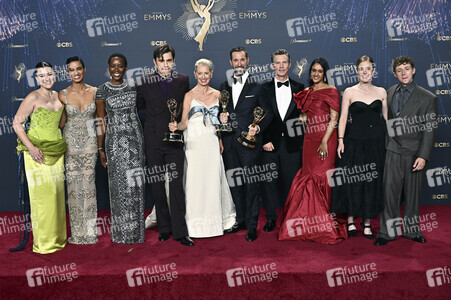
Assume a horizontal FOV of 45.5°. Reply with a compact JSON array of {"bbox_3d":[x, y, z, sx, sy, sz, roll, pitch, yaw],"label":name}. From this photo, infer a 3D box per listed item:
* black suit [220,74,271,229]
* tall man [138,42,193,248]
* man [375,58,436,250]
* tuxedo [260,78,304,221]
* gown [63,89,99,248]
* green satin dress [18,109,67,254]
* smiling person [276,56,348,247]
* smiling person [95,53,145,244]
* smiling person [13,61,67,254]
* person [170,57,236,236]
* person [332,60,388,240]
[{"bbox_3d":[0.189,0.028,5.203,0.530,1.501,0.400,1,8,16],"label":"black suit"},{"bbox_3d":[-0.574,-0.044,5.064,0.540,1.857,0.400,-2,8,-8],"label":"tall man"},{"bbox_3d":[1.655,0.013,4.921,0.580,1.701,0.400,1,8,15],"label":"man"},{"bbox_3d":[0.567,0.002,5.402,0.490,1.427,0.330,0,7,6],"label":"tuxedo"},{"bbox_3d":[-1.380,0.158,5.122,0.350,1.469,0.320,-2,8,-8],"label":"gown"},{"bbox_3d":[-1.677,0.264,4.919,0.460,1.323,0.400,-3,8,-18],"label":"green satin dress"},{"bbox_3d":[0.825,-0.011,5.107,0.580,1.693,0.500,2,8,19],"label":"smiling person"},{"bbox_3d":[-0.998,-0.006,5.095,0.480,1.789,0.340,-2,8,-8],"label":"smiling person"},{"bbox_3d":[-1.666,0.065,4.861,0.480,1.687,0.420,-3,8,-18],"label":"smiling person"},{"bbox_3d":[-0.206,-0.023,5.264,0.620,1.711,0.520,-1,7,-4],"label":"person"},{"bbox_3d":[1.269,-0.024,5.137,0.530,1.731,0.400,0,8,10],"label":"person"}]

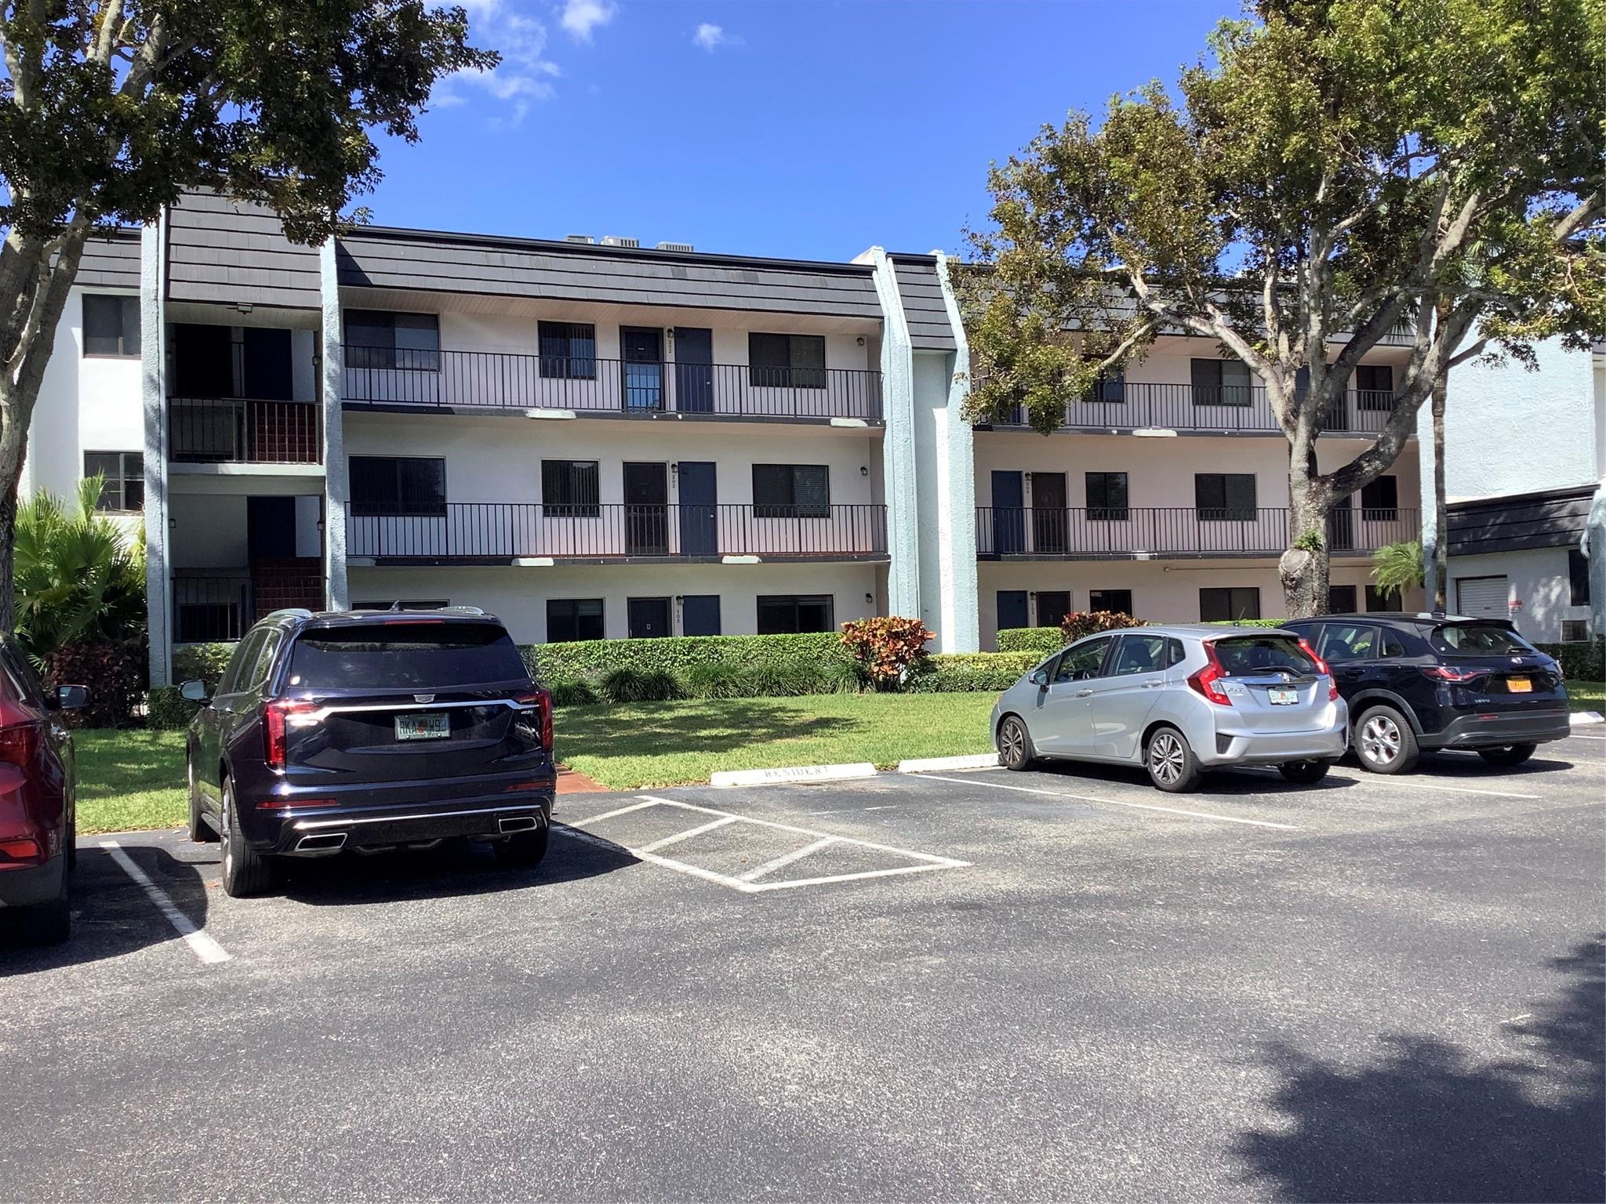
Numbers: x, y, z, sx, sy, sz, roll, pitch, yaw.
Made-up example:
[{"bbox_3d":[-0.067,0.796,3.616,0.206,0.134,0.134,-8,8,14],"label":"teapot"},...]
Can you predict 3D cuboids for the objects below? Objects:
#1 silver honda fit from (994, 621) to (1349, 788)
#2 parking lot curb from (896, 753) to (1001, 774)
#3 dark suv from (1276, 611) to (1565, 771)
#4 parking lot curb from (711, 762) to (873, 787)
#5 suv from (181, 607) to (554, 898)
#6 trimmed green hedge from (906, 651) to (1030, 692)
[{"bbox_3d":[3.520,1.007,14.668,1.750,1.520,4.060,-1,-1,-26],"label":"silver honda fit"},{"bbox_3d":[1.847,1.773,15.913,1.830,0.120,0.170,-1,-1,-22],"label":"parking lot curb"},{"bbox_3d":[5.983,0.924,15.780,1.880,1.620,4.550,-1,-1,-24],"label":"dark suv"},{"bbox_3d":[-0.097,1.798,14.976,1.830,0.120,0.170,-1,-1,-22],"label":"parking lot curb"},{"bbox_3d":[-3.320,0.951,10.528,2.030,1.770,5.050,-1,-1,-28],"label":"suv"},{"bbox_3d":[3.705,1.506,31.000,3.300,0.880,0.850,-1,-2,-22],"label":"trimmed green hedge"}]

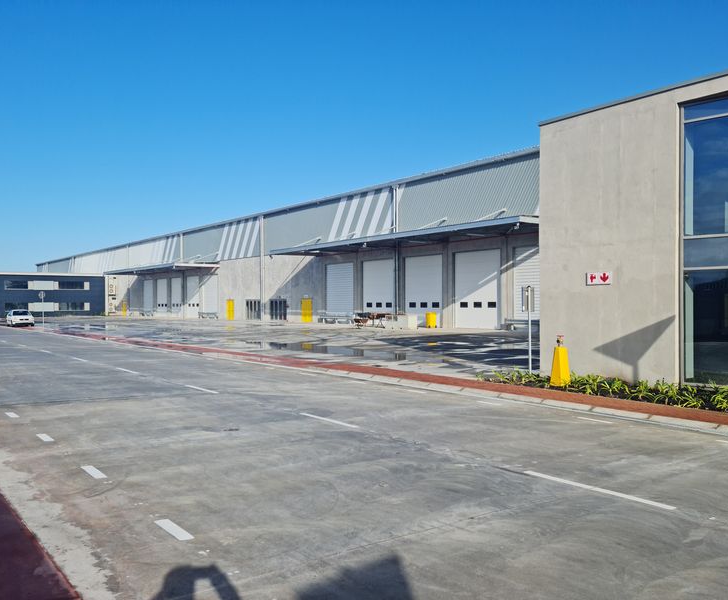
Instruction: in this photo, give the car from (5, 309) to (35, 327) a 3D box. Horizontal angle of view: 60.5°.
[{"bbox_3d":[-29.399,1.545,53.500,1.690,1.410,4.250,0,0,-36],"label":"car"}]

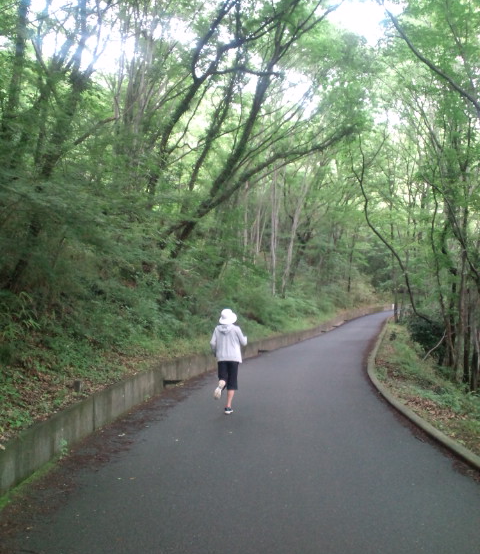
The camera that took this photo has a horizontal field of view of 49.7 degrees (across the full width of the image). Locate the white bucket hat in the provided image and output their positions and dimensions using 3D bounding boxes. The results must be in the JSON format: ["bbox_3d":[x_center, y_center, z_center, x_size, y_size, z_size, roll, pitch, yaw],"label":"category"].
[{"bbox_3d":[-0.175,0.576,7.550,0.270,0.210,0.290,0,-4,0],"label":"white bucket hat"}]

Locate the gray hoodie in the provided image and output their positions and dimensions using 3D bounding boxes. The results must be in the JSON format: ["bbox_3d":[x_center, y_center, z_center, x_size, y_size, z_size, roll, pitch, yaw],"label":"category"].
[{"bbox_3d":[-0.163,0.970,7.550,0.510,0.570,0.360,-1,-4,10],"label":"gray hoodie"}]

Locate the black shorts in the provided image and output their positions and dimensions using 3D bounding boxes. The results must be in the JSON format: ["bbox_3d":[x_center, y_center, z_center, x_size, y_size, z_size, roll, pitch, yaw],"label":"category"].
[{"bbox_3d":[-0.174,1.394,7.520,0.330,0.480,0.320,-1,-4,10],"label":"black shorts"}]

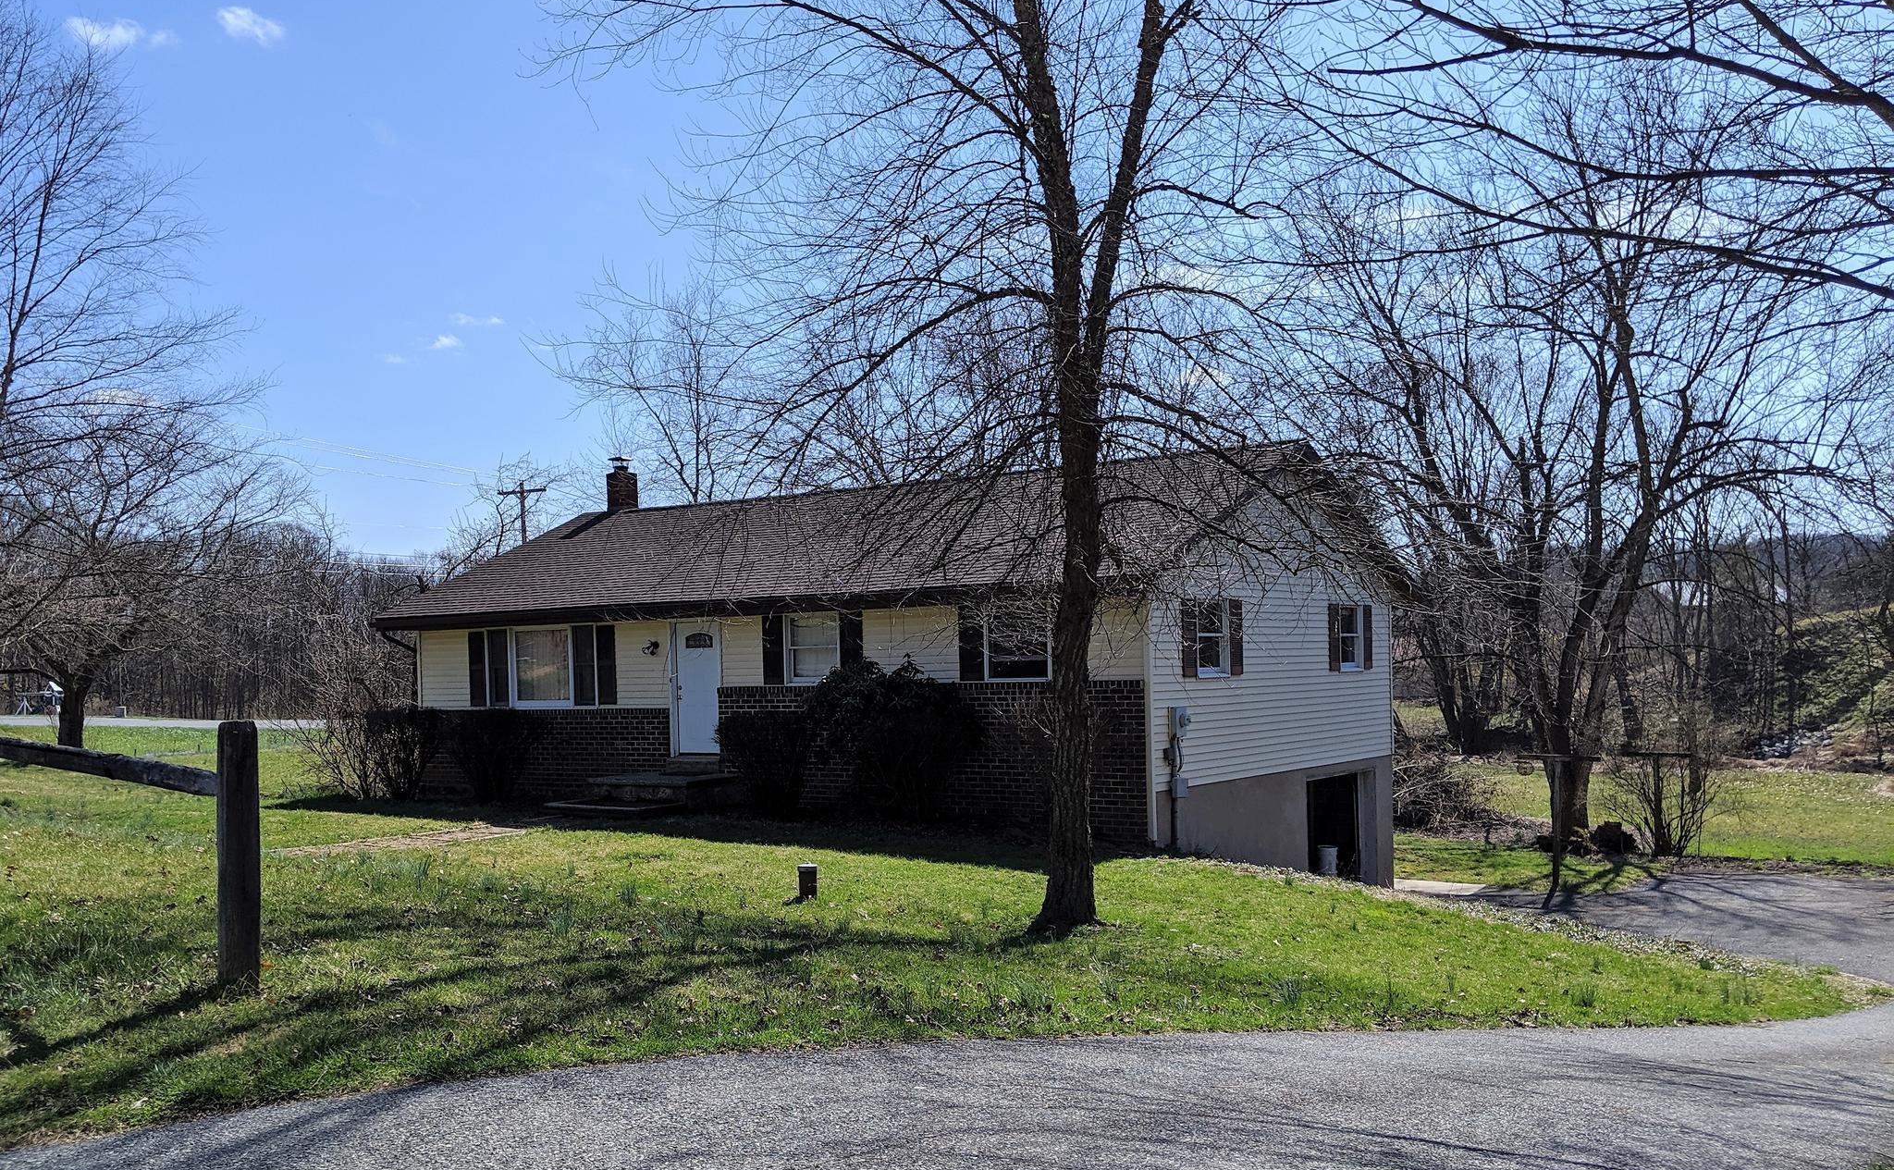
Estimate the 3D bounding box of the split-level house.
[{"bbox_3d":[-1.205,1.530,25.833,16.020,7.210,9.130,-3,-4,37],"label":"split-level house"}]

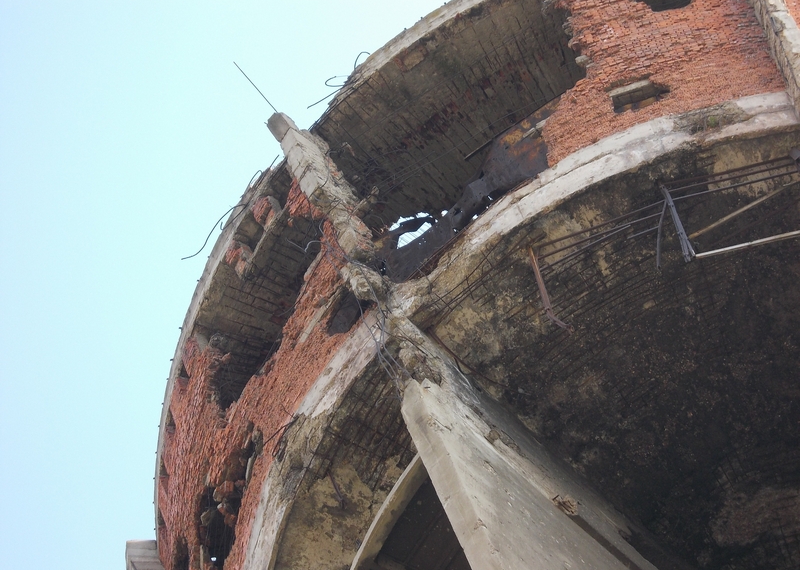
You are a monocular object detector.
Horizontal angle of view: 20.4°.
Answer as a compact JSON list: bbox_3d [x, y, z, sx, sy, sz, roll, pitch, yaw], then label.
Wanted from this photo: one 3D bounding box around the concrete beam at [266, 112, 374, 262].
[{"bbox_3d":[-1.537,-1.892,41.517,0.850,6.288,0.400,37,-79,-24],"label":"concrete beam"}]

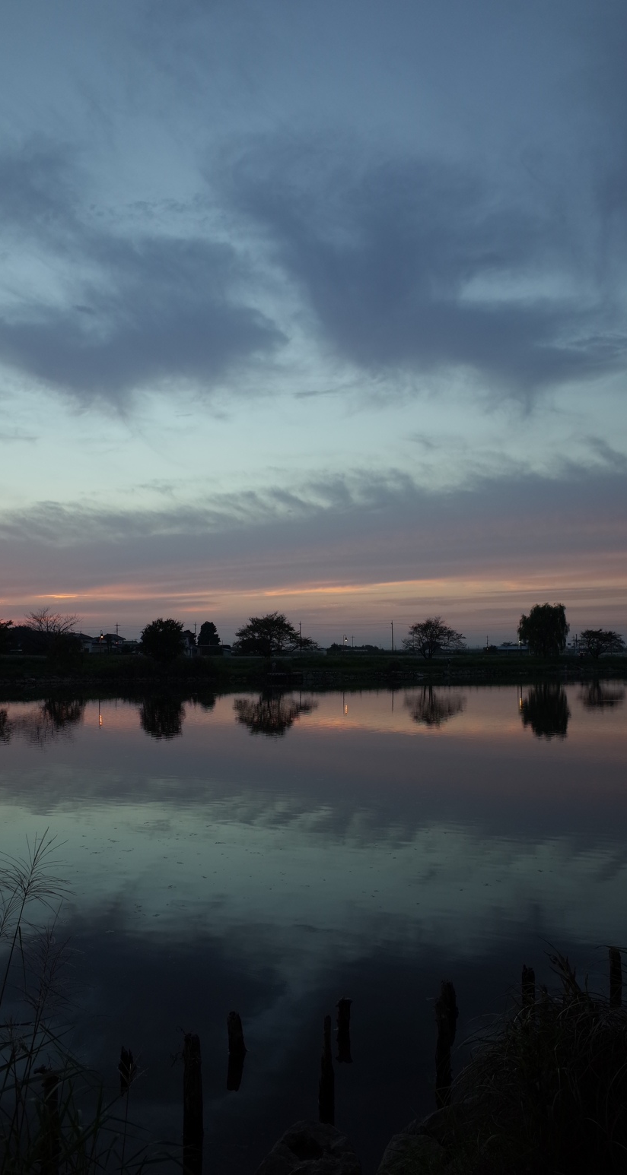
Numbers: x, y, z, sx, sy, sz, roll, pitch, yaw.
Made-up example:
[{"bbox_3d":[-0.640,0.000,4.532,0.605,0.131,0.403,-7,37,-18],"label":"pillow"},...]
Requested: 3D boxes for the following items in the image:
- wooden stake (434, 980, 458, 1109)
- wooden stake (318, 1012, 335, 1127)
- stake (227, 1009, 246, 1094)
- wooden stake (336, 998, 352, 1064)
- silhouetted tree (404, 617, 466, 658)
[{"bbox_3d":[1.288,4.437,8.857,0.214,1.200,0.192,0,-4,0],"label":"wooden stake"},{"bbox_3d":[0.117,4.392,8.299,0.138,0.961,0.138,0,-4,0],"label":"wooden stake"},{"bbox_3d":[-0.710,4.302,8.456,0.153,0.725,0.153,0,-4,0],"label":"stake"},{"bbox_3d":[0.301,4.348,8.935,0.144,0.628,0.144,0,-4,0],"label":"wooden stake"},{"bbox_3d":[22.056,9.295,168.000,11.493,7.599,10.344,0,-4,0],"label":"silhouetted tree"}]

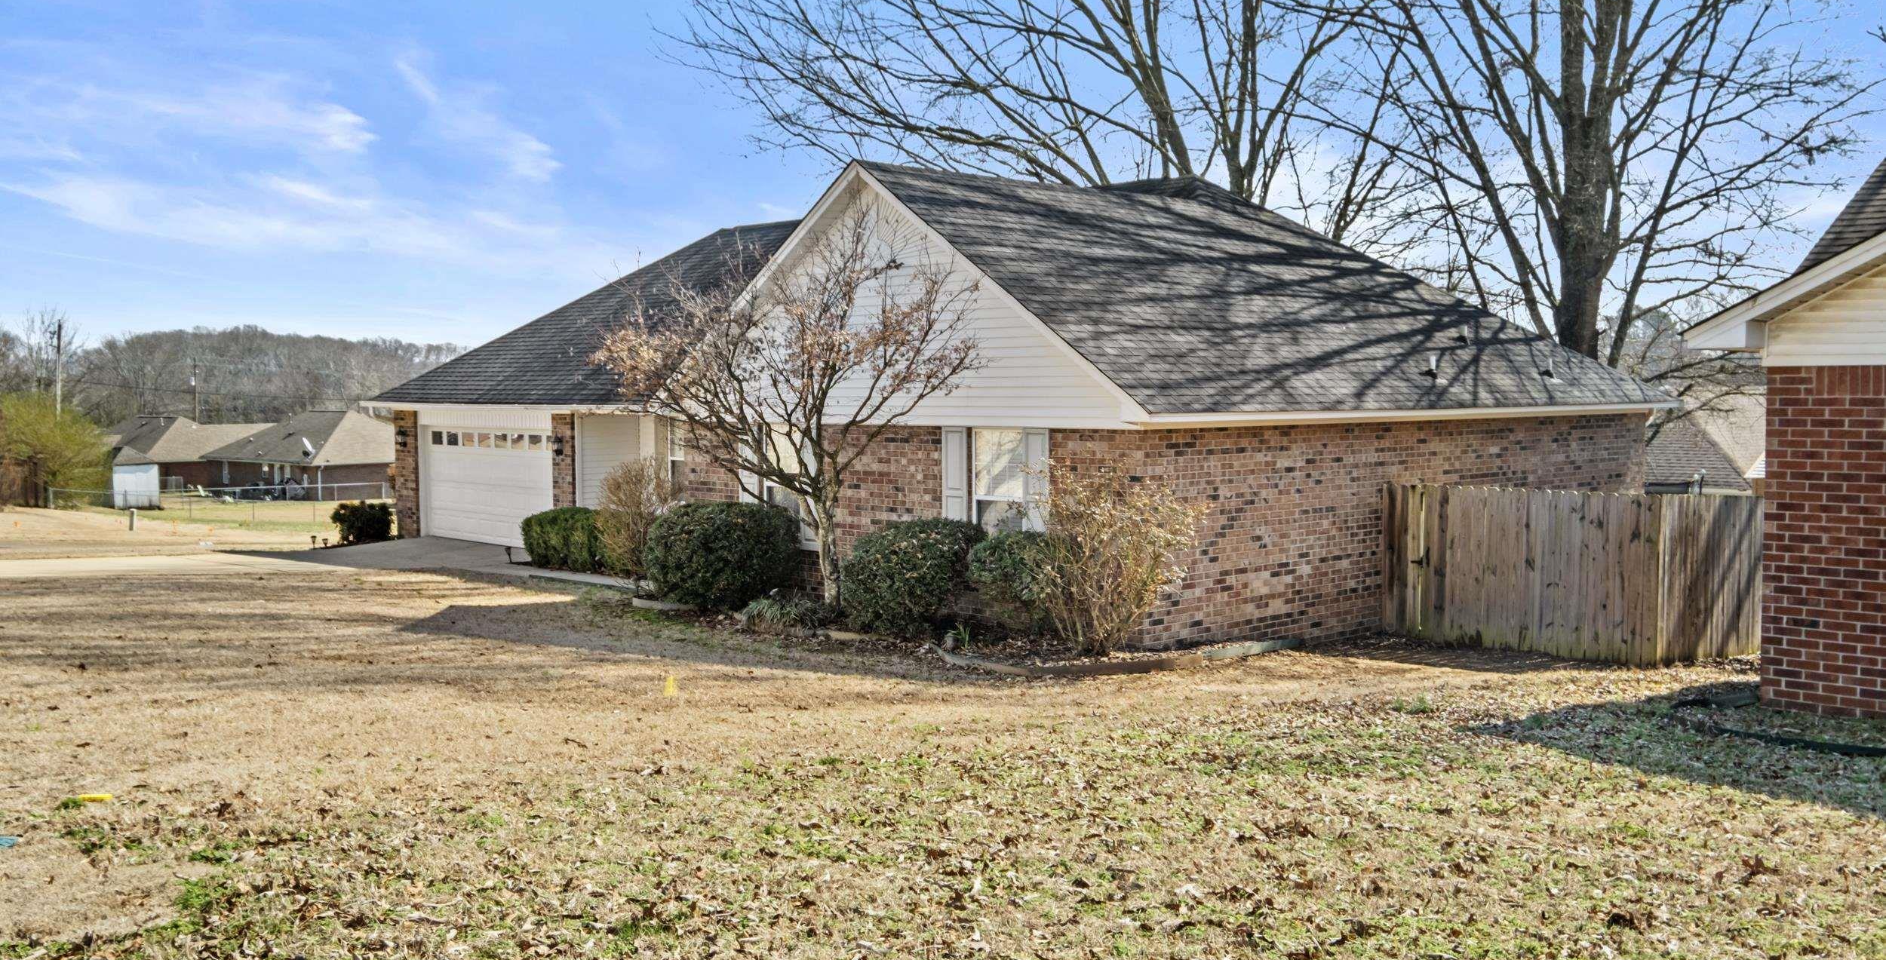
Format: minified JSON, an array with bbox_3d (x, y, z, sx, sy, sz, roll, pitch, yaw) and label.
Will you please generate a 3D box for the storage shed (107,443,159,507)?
[{"bbox_3d":[-41.103,-0.090,80.000,2.250,3.050,2.350,-3,5,-43],"label":"storage shed"}]

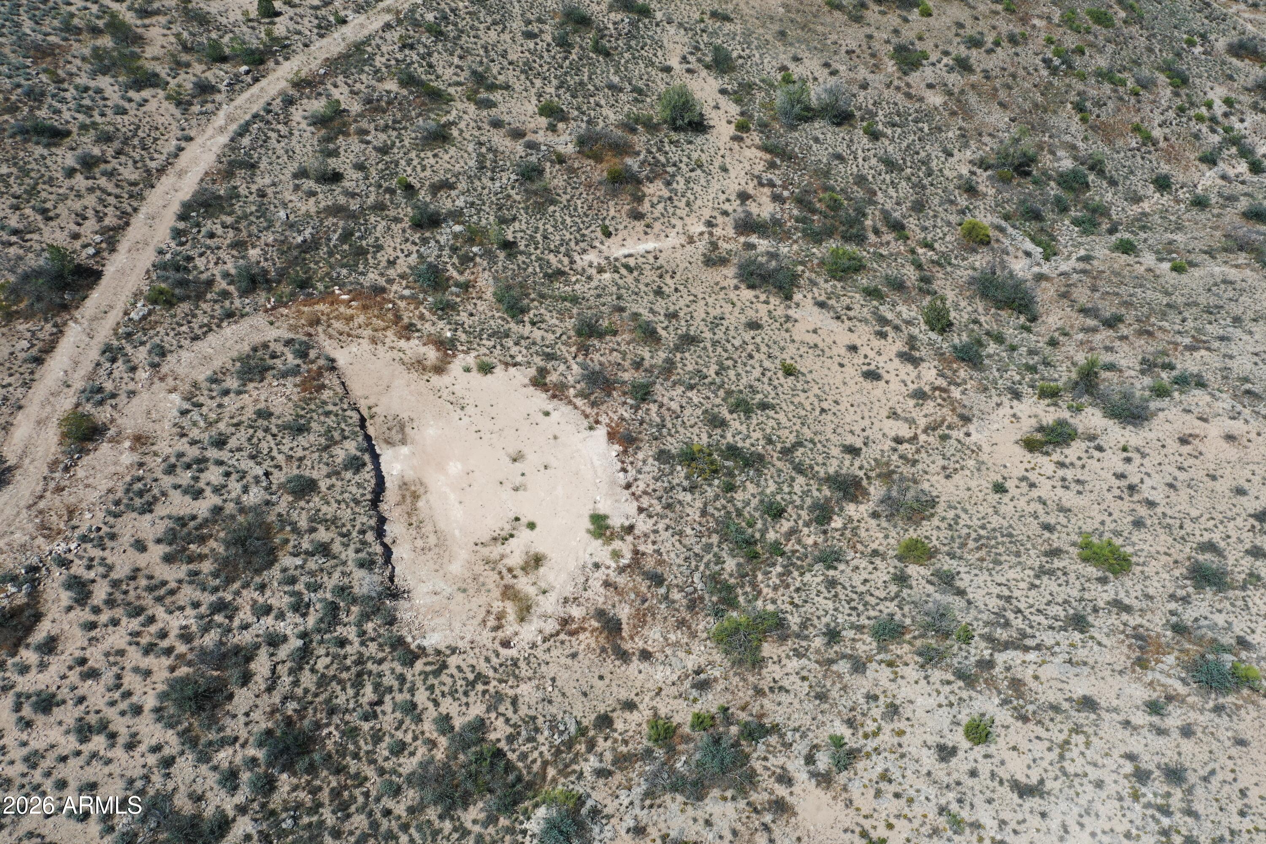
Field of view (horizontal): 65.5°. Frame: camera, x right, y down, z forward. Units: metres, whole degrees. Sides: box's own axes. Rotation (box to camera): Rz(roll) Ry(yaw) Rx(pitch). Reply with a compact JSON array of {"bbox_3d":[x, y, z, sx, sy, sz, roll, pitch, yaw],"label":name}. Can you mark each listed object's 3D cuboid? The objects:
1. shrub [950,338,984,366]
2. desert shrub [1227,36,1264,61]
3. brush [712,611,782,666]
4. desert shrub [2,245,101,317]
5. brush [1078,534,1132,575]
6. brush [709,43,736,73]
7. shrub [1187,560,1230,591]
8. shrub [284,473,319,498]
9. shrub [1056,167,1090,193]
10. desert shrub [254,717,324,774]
[{"bbox_3d":[19.479,-4.071,57.456,1.920,1.250,1.920,0,46,0],"label":"shrub"},{"bbox_3d":[51.801,-31.578,83.241,3.110,1.710,3.110,0,46,0],"label":"desert shrub"},{"bbox_3d":[5.036,9.634,43.977,3.136,1.923,2.509,8,44,8],"label":"brush"},{"bbox_3d":[-37.144,-9.068,62.885,6.254,3.489,5.628,-26,49,-25],"label":"desert shrub"},{"bbox_3d":[23.660,6.660,49.430,2.540,1.460,2.410,29,52,26],"label":"brush"},{"bbox_3d":[8.220,-33.210,89.940,2.150,2.400,2.400,4,49,4],"label":"brush"},{"bbox_3d":[28.470,7.590,48.740,1.990,1.150,1.890,35,55,30],"label":"shrub"},{"bbox_3d":[-16.774,3.192,49.624,1.760,1.060,1.310,0,46,0],"label":"shrub"},{"bbox_3d":[34.850,-19.200,77.970,2.660,1.650,2.660,22,52,18],"label":"shrub"},{"bbox_3d":[-13.920,13.085,39.820,2.780,1.670,2.410,0,46,0],"label":"desert shrub"}]

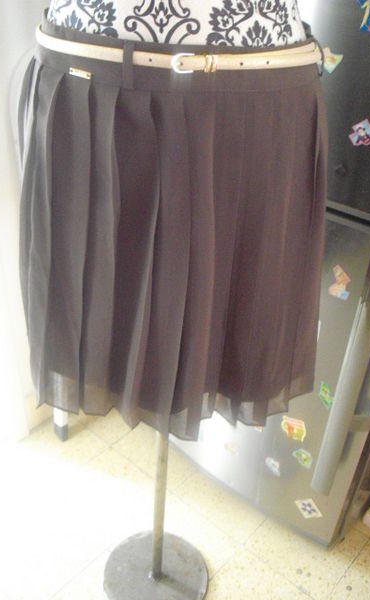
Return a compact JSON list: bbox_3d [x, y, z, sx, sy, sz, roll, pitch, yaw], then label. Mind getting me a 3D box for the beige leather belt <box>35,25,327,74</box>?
[{"bbox_3d":[-0.003,-0.287,0.677,0.315,0.028,0.215,2,34,-3],"label":"beige leather belt"}]

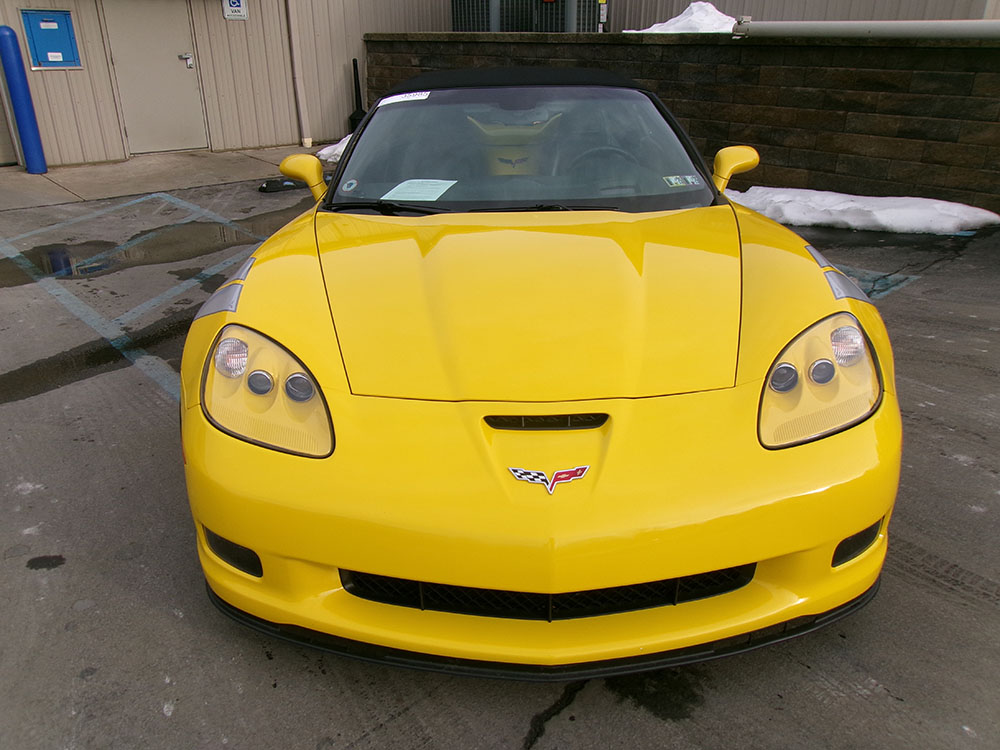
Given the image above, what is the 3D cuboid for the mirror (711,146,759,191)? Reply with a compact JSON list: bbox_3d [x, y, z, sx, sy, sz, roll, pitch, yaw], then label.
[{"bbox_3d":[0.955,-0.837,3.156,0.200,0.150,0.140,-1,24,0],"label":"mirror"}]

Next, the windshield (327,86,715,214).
[{"bbox_3d":[0.082,-0.895,3.076,1.480,0.140,0.820,-1,52,0],"label":"windshield"}]

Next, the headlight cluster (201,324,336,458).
[{"bbox_3d":[-0.557,0.032,1.871,0.370,0.210,0.430,-1,24,0],"label":"headlight cluster"}]

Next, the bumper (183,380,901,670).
[{"bbox_3d":[0.108,0.323,1.835,1.860,0.600,0.560,-1,24,0],"label":"bumper"}]

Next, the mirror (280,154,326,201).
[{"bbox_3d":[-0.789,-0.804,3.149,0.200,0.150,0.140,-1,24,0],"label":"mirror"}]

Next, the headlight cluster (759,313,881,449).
[{"bbox_3d":[0.763,0.010,1.878,0.370,0.210,0.430,-1,24,0],"label":"headlight cluster"}]

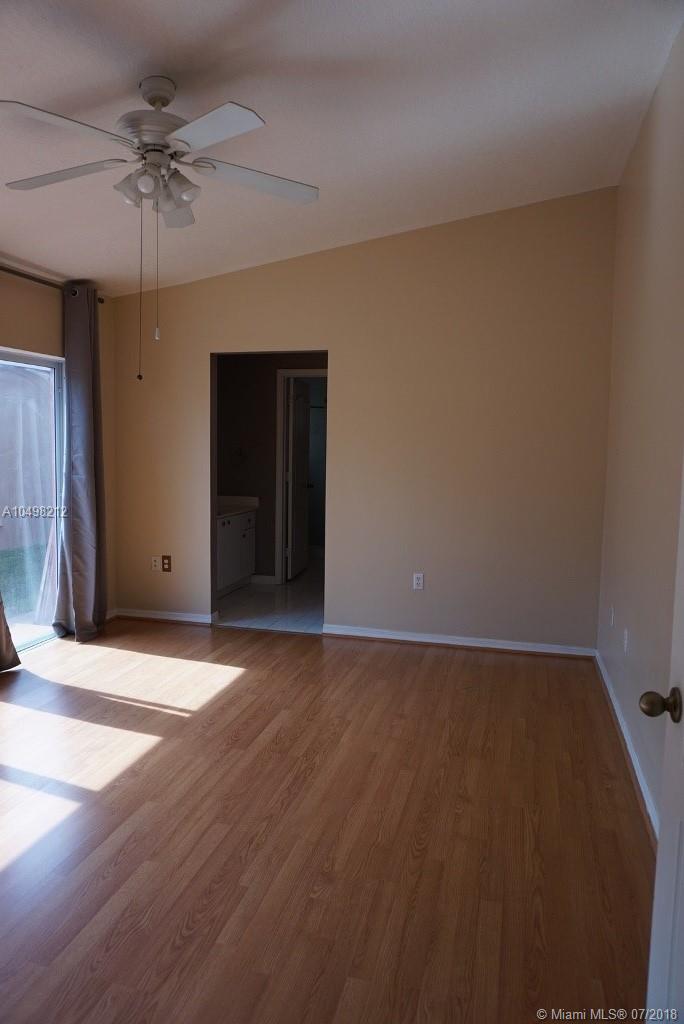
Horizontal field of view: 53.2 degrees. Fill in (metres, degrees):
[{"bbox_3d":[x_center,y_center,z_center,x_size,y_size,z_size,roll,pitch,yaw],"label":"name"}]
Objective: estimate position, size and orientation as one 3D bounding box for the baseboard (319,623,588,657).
[{"bbox_3d":[0.772,0.904,4.783,1.902,0.075,0.018,2,6,14],"label":"baseboard"}]

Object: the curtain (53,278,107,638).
[{"bbox_3d":[-1.831,-0.334,4.835,0.169,2.466,0.389,2,6,14],"label":"curtain"}]

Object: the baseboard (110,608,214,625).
[{"bbox_3d":[-1.405,0.819,5.341,0.812,0.075,0.018,2,6,14],"label":"baseboard"}]

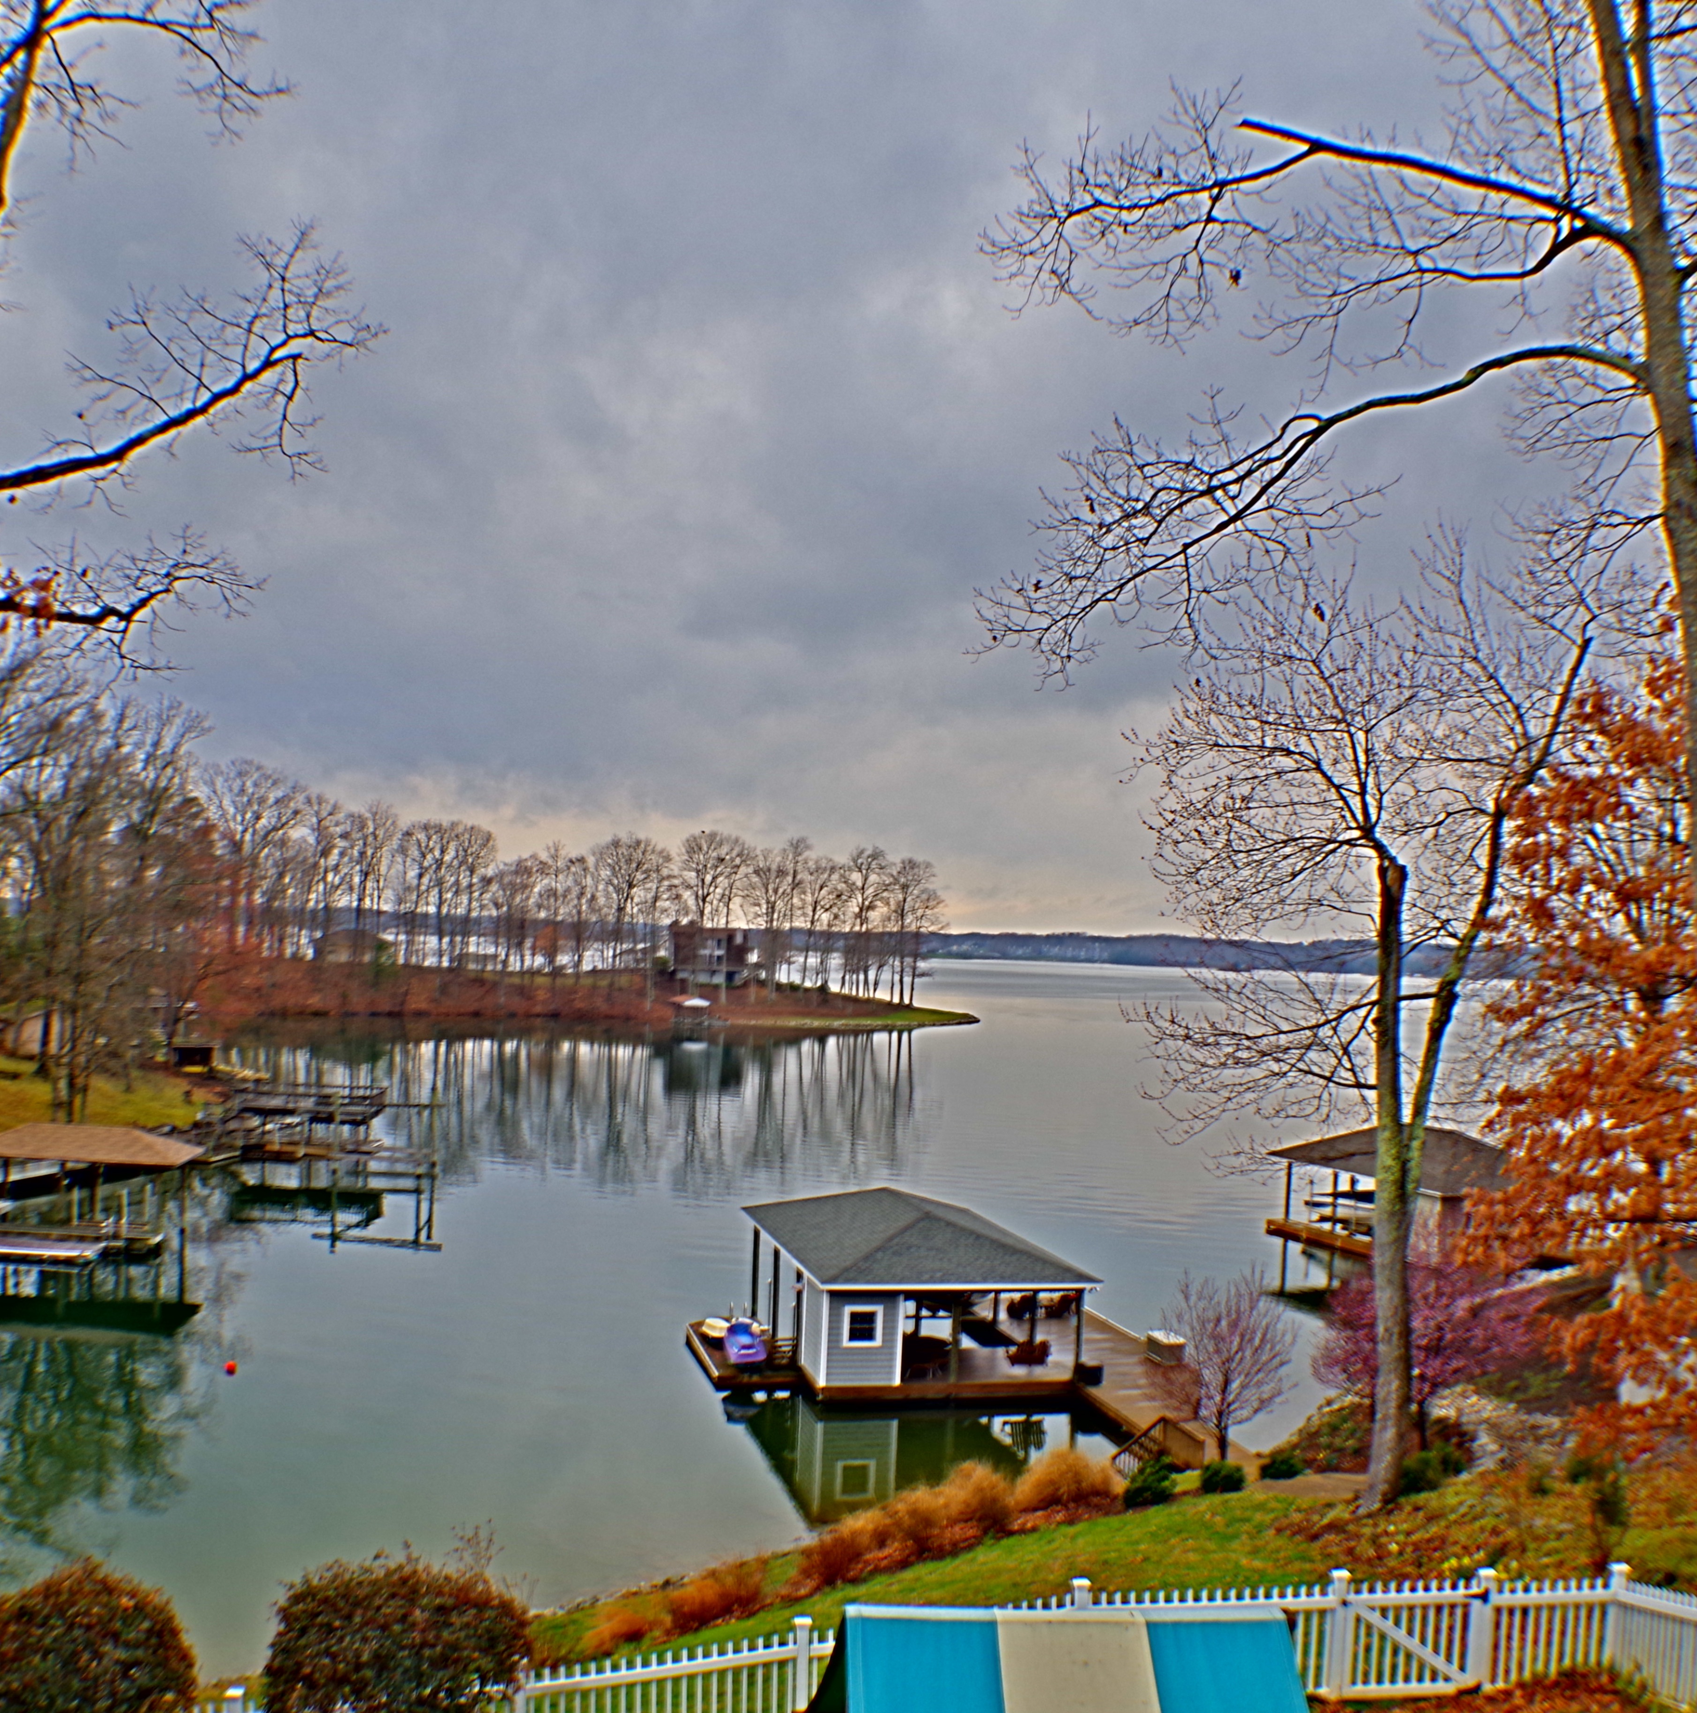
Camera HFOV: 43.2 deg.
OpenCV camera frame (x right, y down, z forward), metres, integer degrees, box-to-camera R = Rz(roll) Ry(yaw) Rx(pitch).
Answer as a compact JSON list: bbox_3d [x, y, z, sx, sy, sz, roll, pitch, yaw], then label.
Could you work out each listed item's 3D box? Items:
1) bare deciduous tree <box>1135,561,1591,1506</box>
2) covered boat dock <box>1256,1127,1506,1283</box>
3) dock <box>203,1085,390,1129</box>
[{"bbox_3d":[9.721,3.362,40.500,8.500,17.800,7.800,2,-2,0],"label":"bare deciduous tree"},{"bbox_3d":[19.983,12.249,75.163,7.000,5.400,12.000,3,-2,-18],"label":"covered boat dock"},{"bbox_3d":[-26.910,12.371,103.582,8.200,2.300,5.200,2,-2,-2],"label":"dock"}]

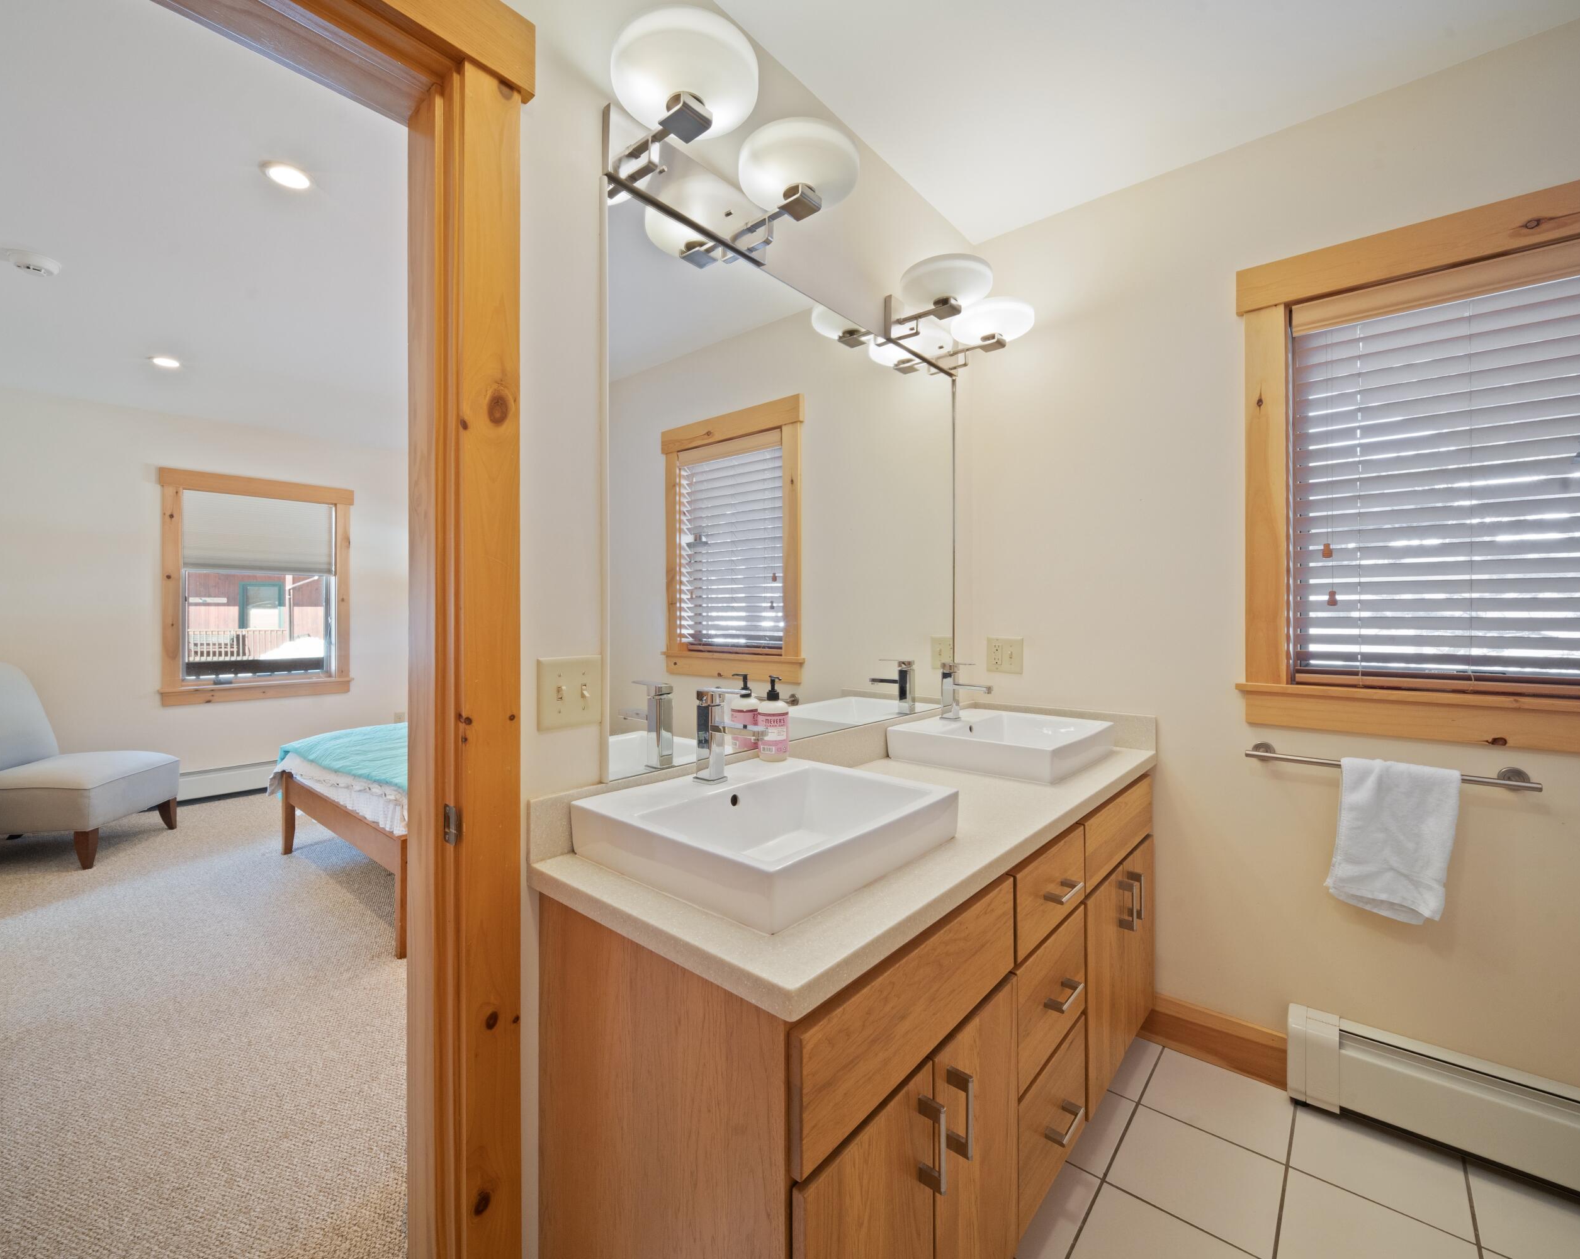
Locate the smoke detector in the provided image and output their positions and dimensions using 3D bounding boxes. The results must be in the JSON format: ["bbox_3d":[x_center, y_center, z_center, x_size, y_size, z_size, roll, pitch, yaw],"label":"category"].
[{"bbox_3d":[-2.796,-1.359,2.330,0.135,0.045,0.135,1,1,41],"label":"smoke detector"}]

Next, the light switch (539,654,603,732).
[{"bbox_3d":[-0.379,0.112,1.085,0.015,0.121,0.120,1,1,41],"label":"light switch"}]

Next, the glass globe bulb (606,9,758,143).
[{"bbox_3d":[-0.187,-0.971,1.110,0.250,0.120,0.250,0,1,0],"label":"glass globe bulb"}]

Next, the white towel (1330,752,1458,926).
[{"bbox_3d":[1.414,0.494,1.483,0.215,0.355,0.065,1,1,38],"label":"white towel"}]

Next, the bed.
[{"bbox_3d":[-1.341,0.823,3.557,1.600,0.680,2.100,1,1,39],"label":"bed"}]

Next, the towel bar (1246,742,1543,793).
[{"bbox_3d":[1.417,0.322,1.518,0.510,0.048,0.080,1,1,38],"label":"towel bar"}]

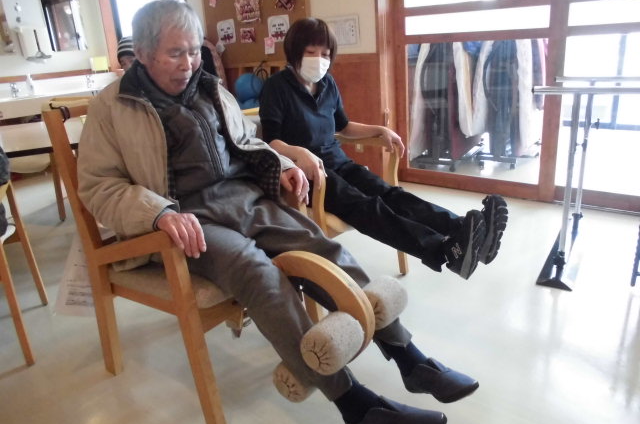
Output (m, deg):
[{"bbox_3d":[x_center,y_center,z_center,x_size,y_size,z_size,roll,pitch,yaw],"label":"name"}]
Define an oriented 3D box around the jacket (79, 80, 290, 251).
[{"bbox_3d":[-0.375,-0.142,1.418,0.470,0.530,0.580,13,26,39],"label":"jacket"}]

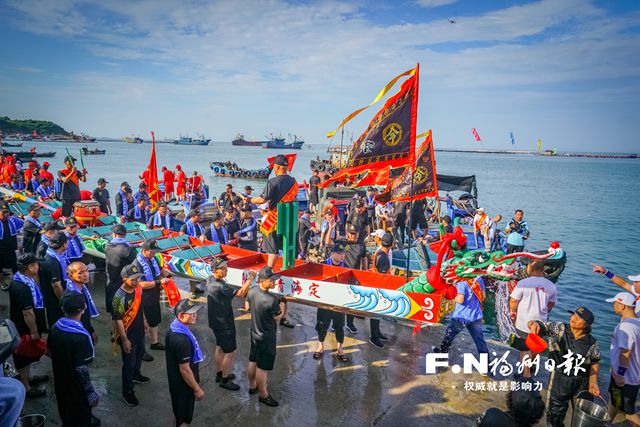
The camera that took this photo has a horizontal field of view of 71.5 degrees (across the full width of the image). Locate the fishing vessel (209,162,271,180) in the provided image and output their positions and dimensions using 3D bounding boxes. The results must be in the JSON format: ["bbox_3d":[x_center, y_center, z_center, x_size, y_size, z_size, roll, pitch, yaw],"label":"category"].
[{"bbox_3d":[-9.637,-5.061,53.000,7.300,1.950,2.500,6,10,27],"label":"fishing vessel"}]

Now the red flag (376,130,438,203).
[{"bbox_3d":[1.732,-0.930,8.800,1.250,1.430,0.250,2,9,0],"label":"red flag"}]

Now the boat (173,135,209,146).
[{"bbox_3d":[-128.904,-73.855,450.000,36.000,11.017,6.500,1,9,0],"label":"boat"}]

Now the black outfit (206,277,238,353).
[{"bbox_3d":[-1.266,1.311,5.770,0.330,1.030,0.450,-1,9,-15],"label":"black outfit"}]

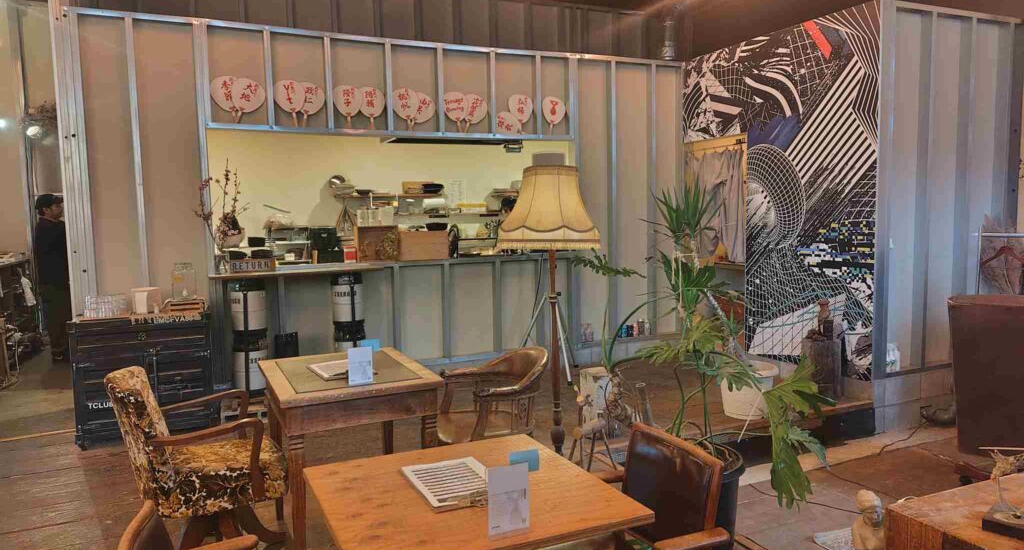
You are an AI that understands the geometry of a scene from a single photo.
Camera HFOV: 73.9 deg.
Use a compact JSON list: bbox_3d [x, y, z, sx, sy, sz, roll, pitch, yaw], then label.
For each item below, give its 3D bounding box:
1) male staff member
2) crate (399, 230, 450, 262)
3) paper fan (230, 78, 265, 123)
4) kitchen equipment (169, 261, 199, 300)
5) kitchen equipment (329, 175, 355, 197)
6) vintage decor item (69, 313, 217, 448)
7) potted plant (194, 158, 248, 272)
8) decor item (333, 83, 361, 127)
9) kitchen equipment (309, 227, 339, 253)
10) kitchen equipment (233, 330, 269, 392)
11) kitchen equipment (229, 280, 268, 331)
[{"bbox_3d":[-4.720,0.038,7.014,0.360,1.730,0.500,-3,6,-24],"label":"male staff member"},{"bbox_3d":[-0.800,-0.256,5.846,0.422,0.256,0.300,-3,6,-24],"label":"crate"},{"bbox_3d":[-1.969,-1.276,5.038,0.230,0.352,0.025,19,-4,-24],"label":"paper fan"},{"bbox_3d":[-2.273,0.035,4.720,0.155,0.265,0.160,-3,6,-24],"label":"kitchen equipment"},{"bbox_3d":[-1.795,-0.915,7.080,0.258,0.223,0.260,-3,6,-24],"label":"kitchen equipment"},{"bbox_3d":[-2.527,0.686,4.727,0.848,0.844,0.390,-3,6,-24],"label":"vintage decor item"},{"bbox_3d":[-2.054,-0.424,4.837,0.370,0.799,0.330,-3,6,-24],"label":"potted plant"},{"bbox_3d":[-1.291,-1.305,5.343,0.213,0.352,0.025,-6,6,-24],"label":"decor item"},{"bbox_3d":[-1.599,-0.301,5.713,0.221,0.181,0.230,-3,6,-24],"label":"kitchen equipment"},{"bbox_3d":[-1.931,0.674,5.023,0.256,0.447,0.256,-3,6,-24],"label":"kitchen equipment"},{"bbox_3d":[-1.929,0.240,4.990,0.256,0.442,0.256,-3,6,-24],"label":"kitchen equipment"}]

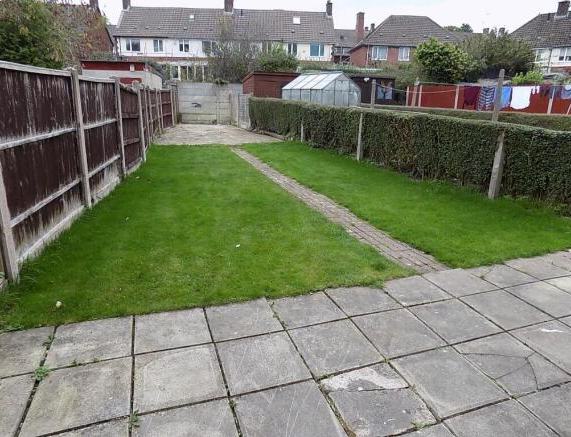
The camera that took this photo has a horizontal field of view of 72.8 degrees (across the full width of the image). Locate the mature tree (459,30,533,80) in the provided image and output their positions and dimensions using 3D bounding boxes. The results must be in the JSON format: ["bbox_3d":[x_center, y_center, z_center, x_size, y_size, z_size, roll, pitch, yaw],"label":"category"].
[{"bbox_3d":[11.815,-8.267,22.481,4.700,4.710,4.700,1,17,0],"label":"mature tree"}]

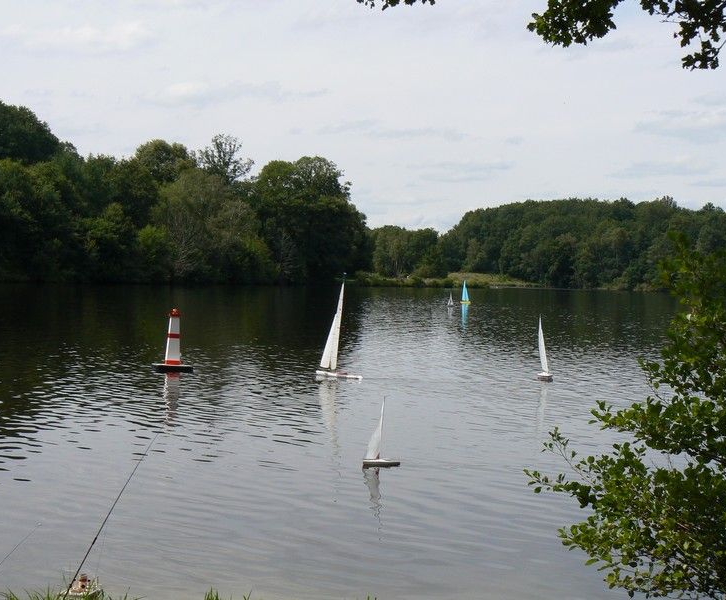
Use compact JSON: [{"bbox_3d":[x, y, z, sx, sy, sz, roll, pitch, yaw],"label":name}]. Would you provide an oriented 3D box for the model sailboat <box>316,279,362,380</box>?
[{"bbox_3d":[-0.436,0.519,26.542,1.180,1.950,0.280,2,1,44],"label":"model sailboat"}]

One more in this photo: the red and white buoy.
[{"bbox_3d":[-3.764,0.785,27.170,0.740,1.250,0.700,1,1,-14],"label":"red and white buoy"}]

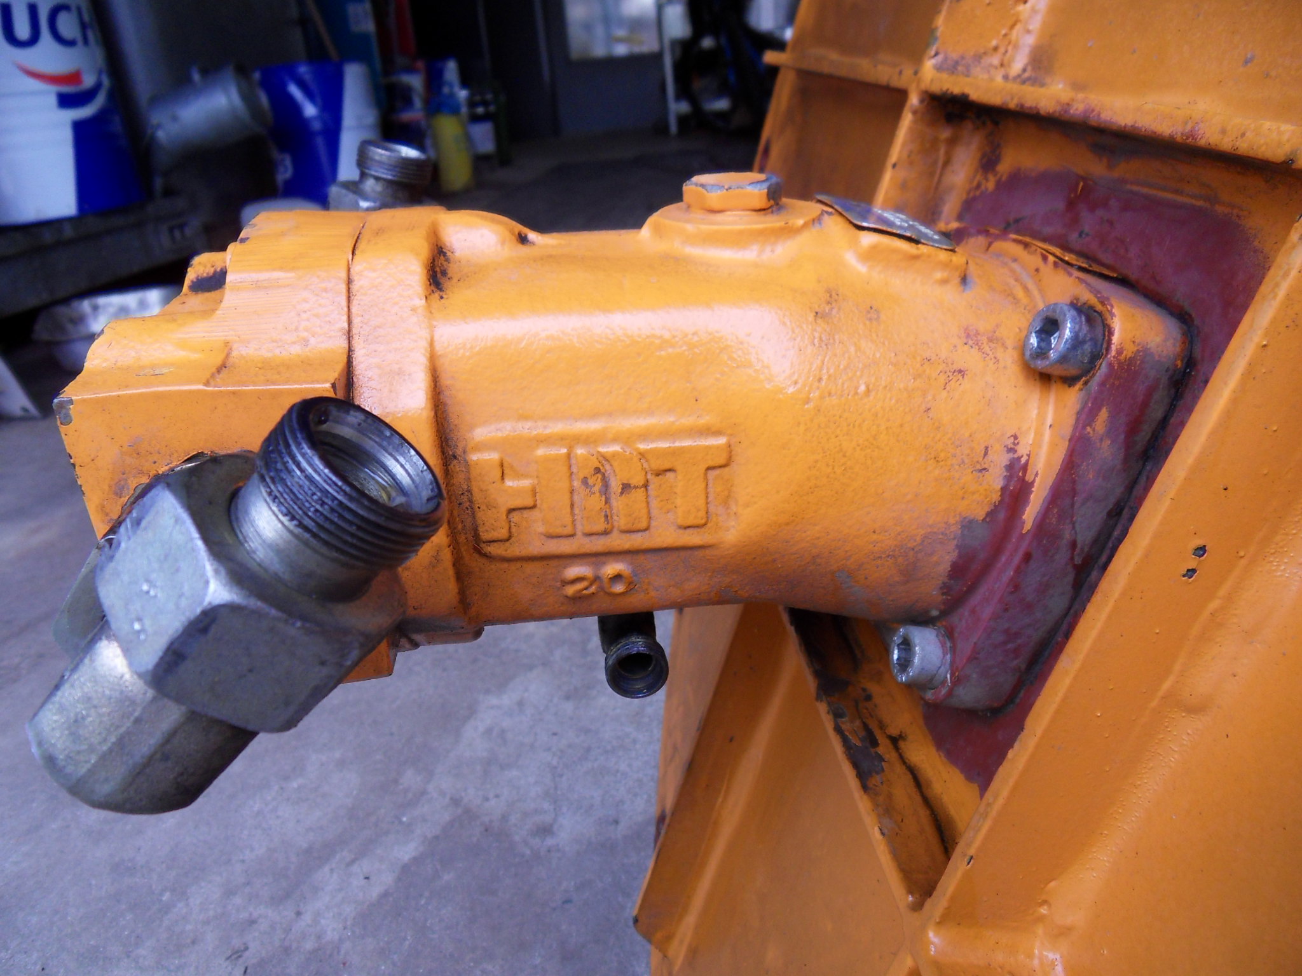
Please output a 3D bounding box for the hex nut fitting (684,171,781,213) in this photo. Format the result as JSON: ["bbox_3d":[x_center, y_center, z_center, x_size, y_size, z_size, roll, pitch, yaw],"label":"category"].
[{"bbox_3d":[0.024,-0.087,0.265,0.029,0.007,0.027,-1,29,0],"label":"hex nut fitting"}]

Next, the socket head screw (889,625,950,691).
[{"bbox_3d":[0.085,0.054,0.288,0.011,0.018,0.018,10,0,-13],"label":"socket head screw"}]

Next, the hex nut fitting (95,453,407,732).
[{"bbox_3d":[-0.080,0.020,0.188,0.027,0.056,0.049,-45,33,16],"label":"hex nut fitting"}]

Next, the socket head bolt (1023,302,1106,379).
[{"bbox_3d":[0.106,-0.038,0.231,0.011,0.018,0.018,10,0,-13],"label":"socket head bolt"}]

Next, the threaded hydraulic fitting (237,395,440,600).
[{"bbox_3d":[-0.062,0.003,0.181,0.036,0.024,0.036,45,16,0],"label":"threaded hydraulic fitting"}]

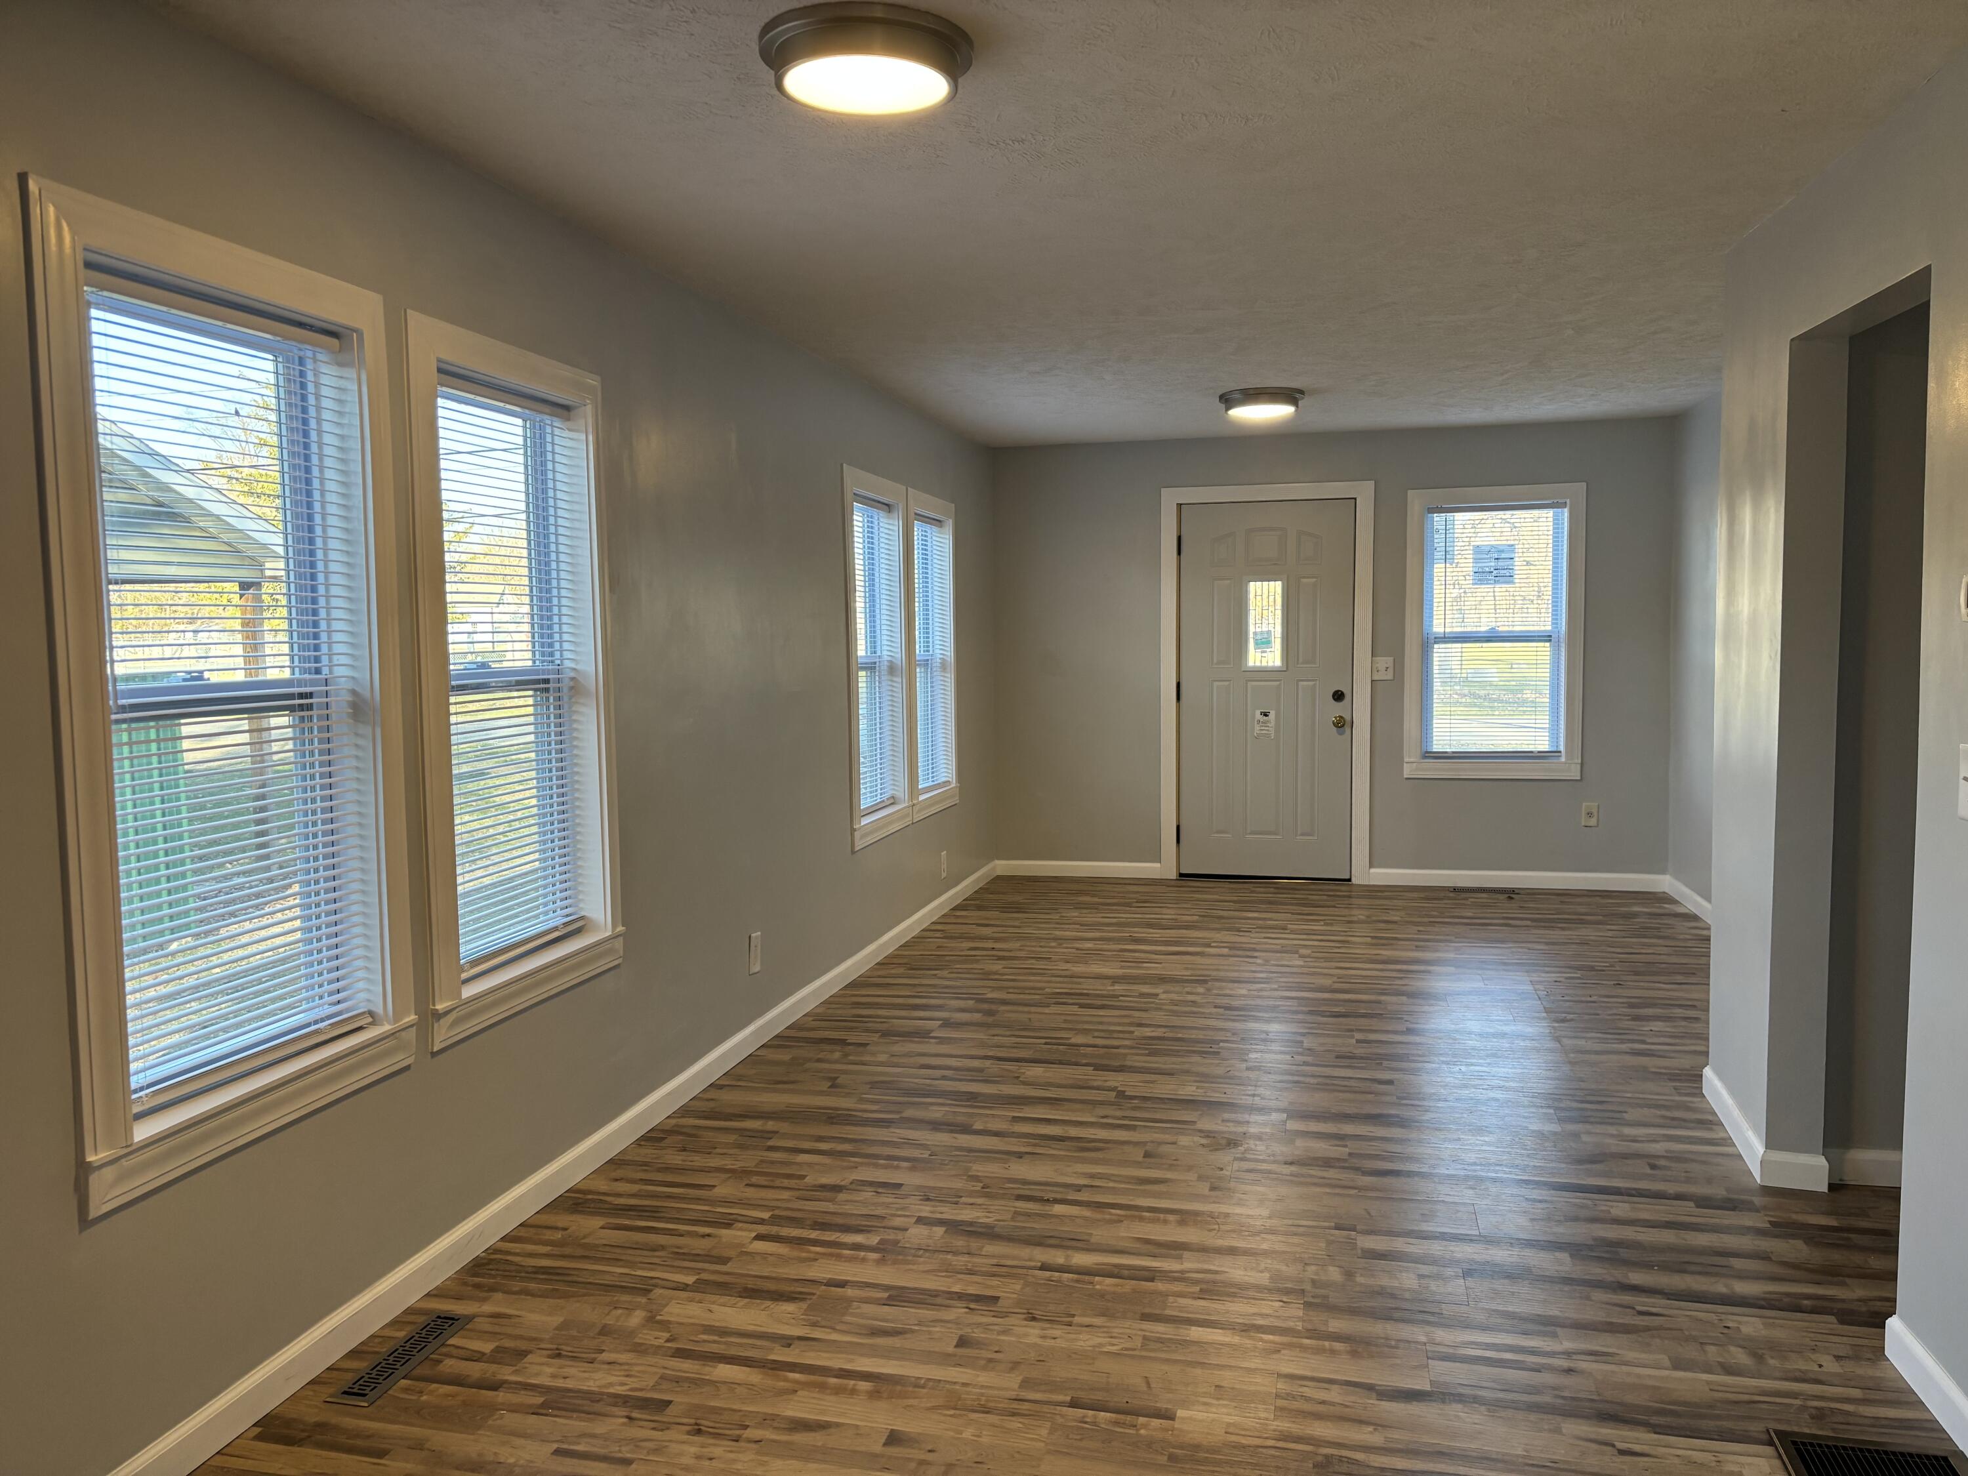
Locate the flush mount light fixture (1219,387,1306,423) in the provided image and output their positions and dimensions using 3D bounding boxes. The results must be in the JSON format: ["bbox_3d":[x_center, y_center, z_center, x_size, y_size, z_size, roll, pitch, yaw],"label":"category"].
[{"bbox_3d":[1.220,-1.466,6.479,0.368,0.075,0.368,0,4,13],"label":"flush mount light fixture"}]

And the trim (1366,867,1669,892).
[{"bbox_3d":[2.777,0.746,7.702,1.473,0.083,0.018,0,4,13],"label":"trim"}]

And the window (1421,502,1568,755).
[{"bbox_3d":[2.648,-0.553,7.680,0.689,1.321,0.070,0,4,13],"label":"window"}]

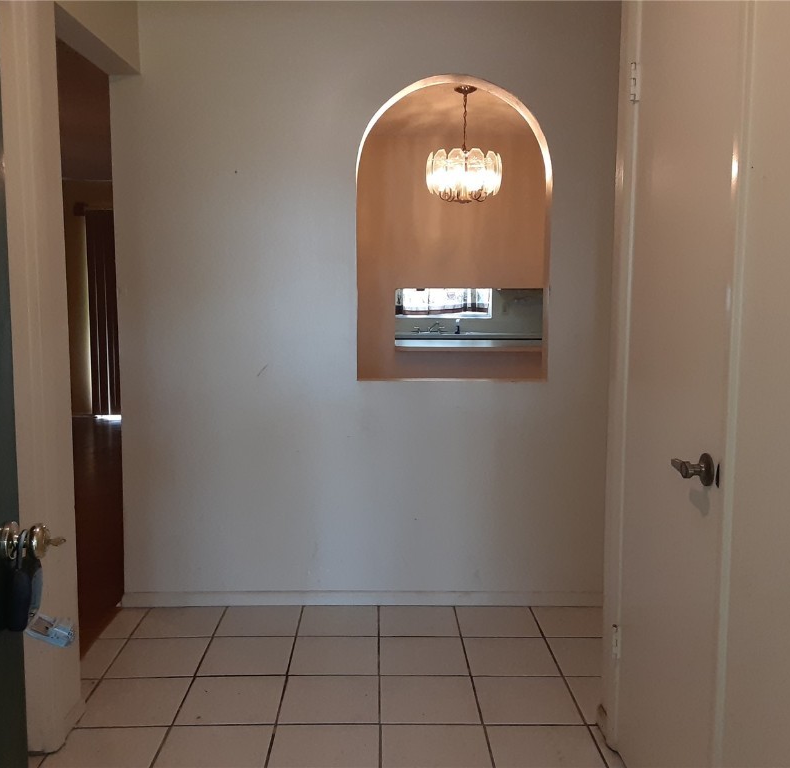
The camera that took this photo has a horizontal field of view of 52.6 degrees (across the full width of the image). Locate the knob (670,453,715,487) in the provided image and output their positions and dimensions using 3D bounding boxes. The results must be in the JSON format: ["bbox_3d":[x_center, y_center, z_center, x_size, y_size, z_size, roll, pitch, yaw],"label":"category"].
[{"bbox_3d":[0.610,0.172,1.653,0.056,0.066,0.118,0,6,-1],"label":"knob"}]

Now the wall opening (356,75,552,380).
[{"bbox_3d":[0.234,-0.614,3.220,0.771,1.198,0.115,0,6,-1],"label":"wall opening"}]

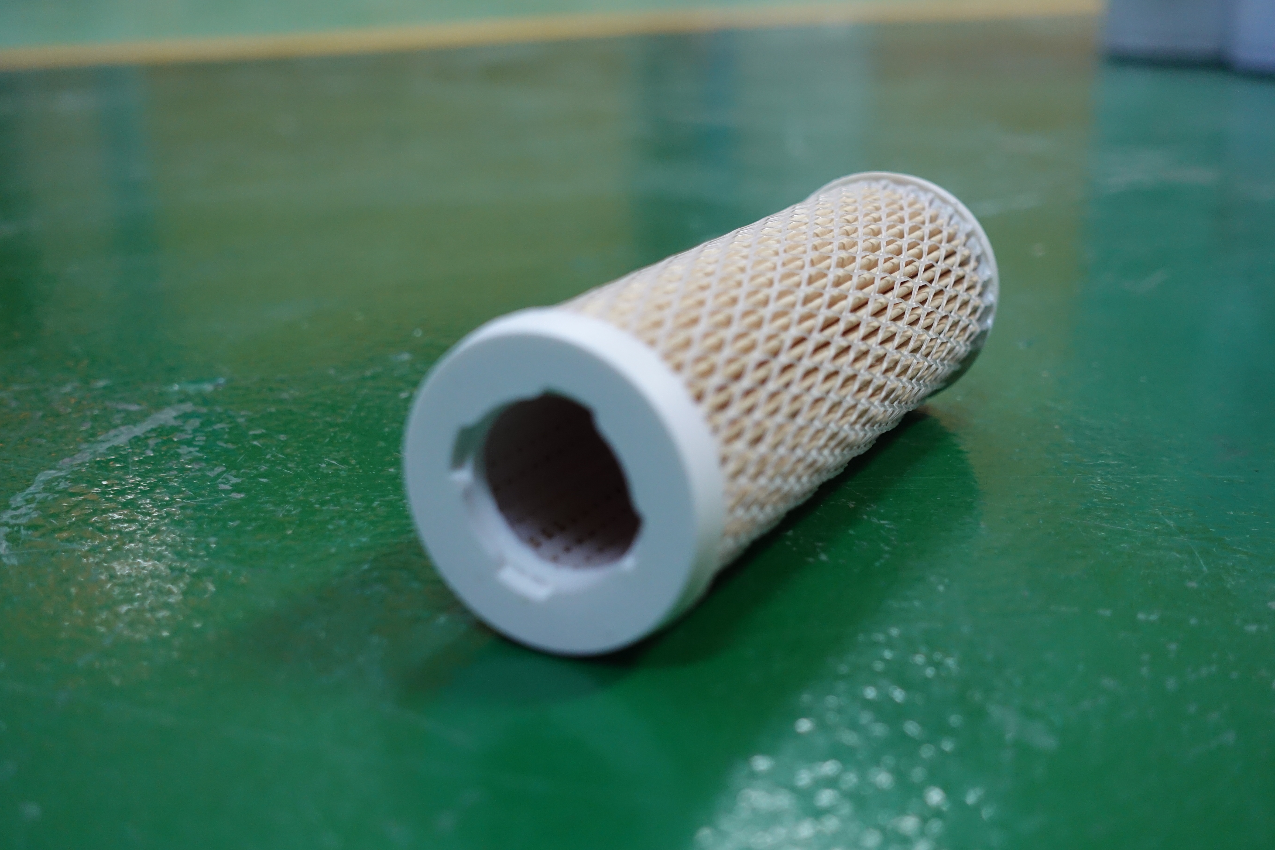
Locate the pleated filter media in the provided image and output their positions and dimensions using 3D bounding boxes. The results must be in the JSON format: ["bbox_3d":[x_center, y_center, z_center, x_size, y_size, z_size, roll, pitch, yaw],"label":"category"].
[{"bbox_3d":[0.028,-0.013,0.412,0.072,0.072,0.194,10,21,27],"label":"pleated filter media"}]

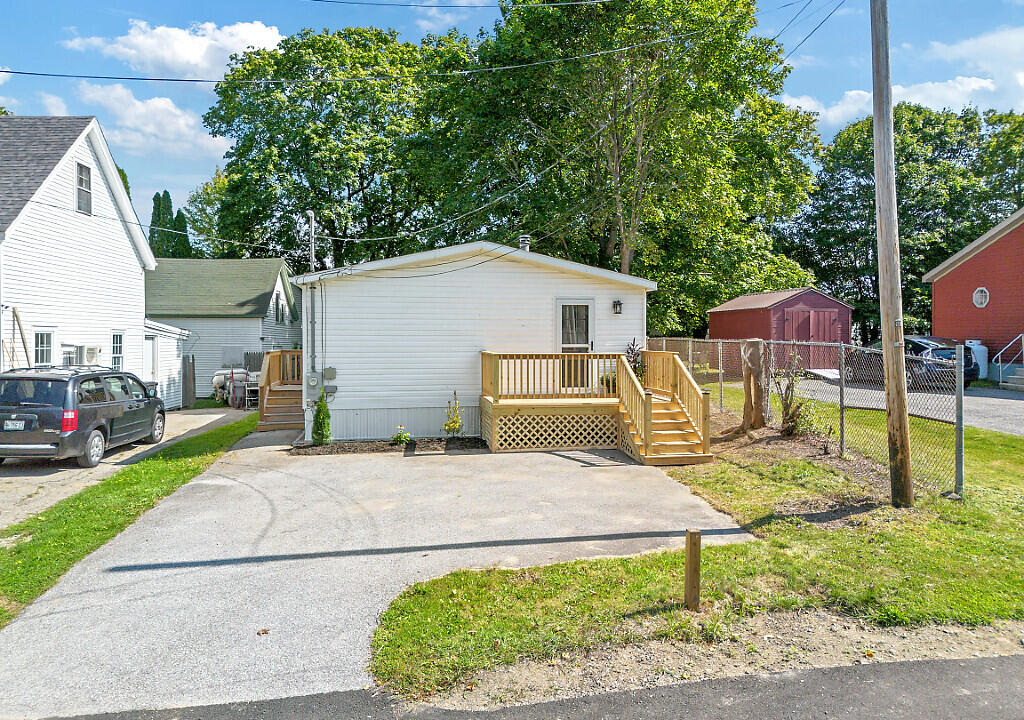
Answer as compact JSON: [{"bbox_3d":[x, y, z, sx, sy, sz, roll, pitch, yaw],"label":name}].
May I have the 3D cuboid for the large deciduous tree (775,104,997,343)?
[{"bbox_3d":[20.612,-6.899,38.836,12.410,14.260,12.000,0,1,-9],"label":"large deciduous tree"}]

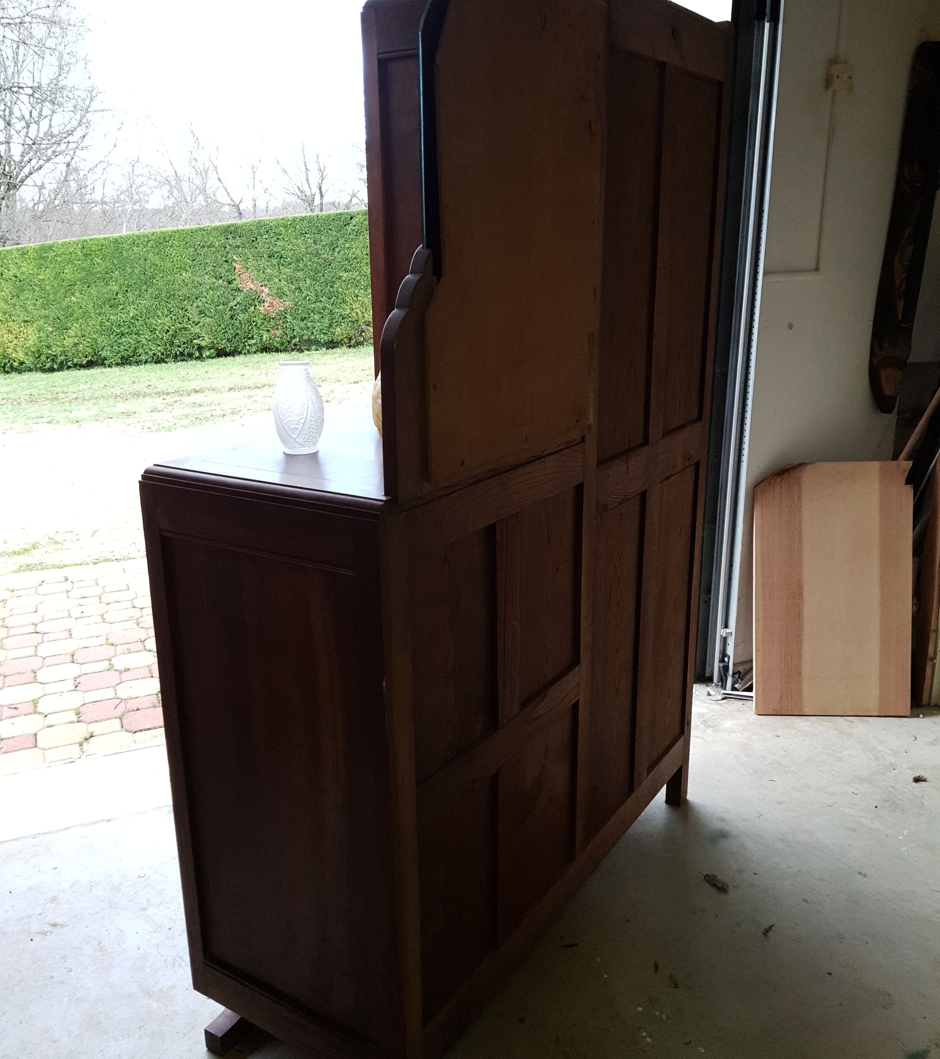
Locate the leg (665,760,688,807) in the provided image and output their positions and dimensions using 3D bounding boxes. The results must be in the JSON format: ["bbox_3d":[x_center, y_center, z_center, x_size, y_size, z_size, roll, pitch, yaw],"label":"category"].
[{"bbox_3d":[0.552,0.667,2.506,0.043,0.128,0.046,9,18,31],"label":"leg"}]

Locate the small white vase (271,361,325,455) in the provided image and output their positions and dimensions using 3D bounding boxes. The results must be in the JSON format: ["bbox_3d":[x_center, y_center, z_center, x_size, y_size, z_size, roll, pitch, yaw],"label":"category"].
[{"bbox_3d":[-0.285,-0.202,1.560,0.085,0.148,0.085,-1,16,0],"label":"small white vase"}]

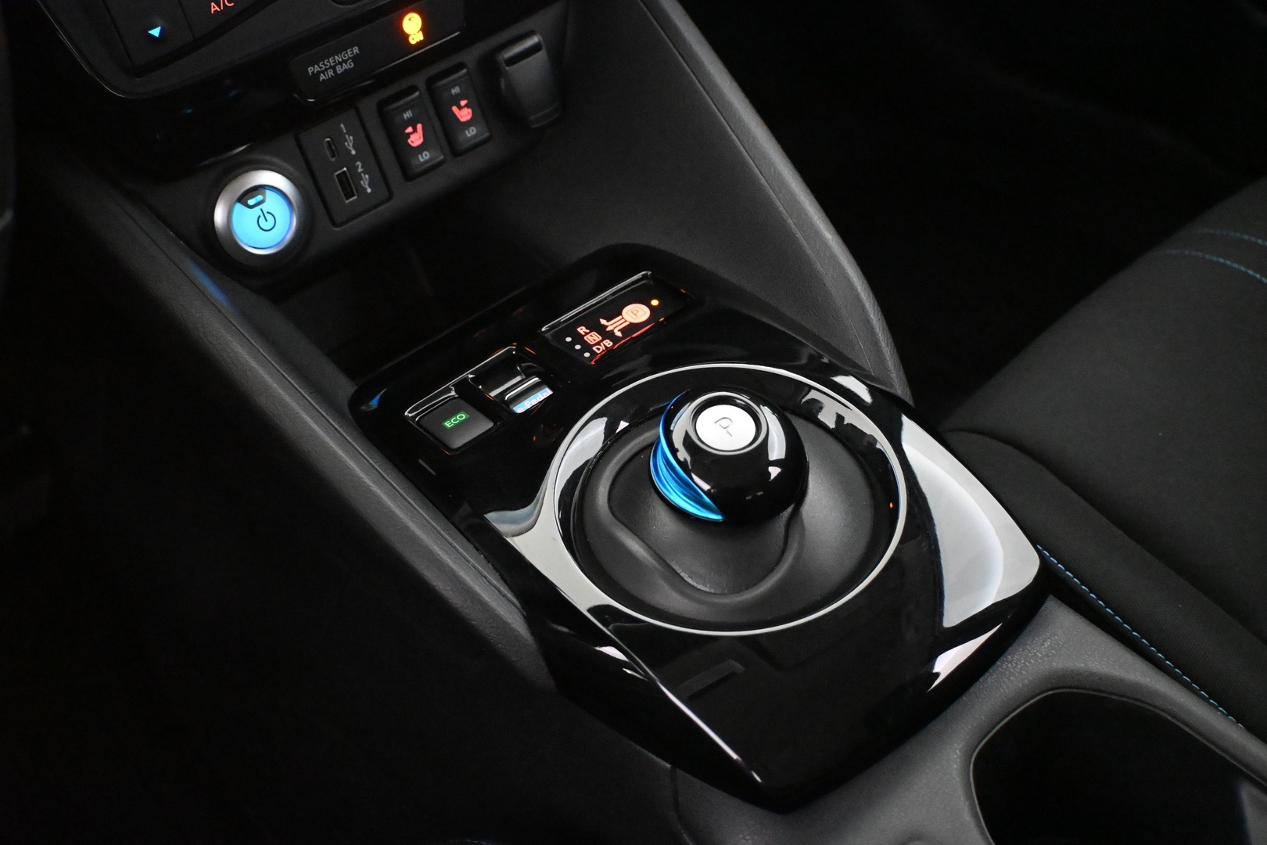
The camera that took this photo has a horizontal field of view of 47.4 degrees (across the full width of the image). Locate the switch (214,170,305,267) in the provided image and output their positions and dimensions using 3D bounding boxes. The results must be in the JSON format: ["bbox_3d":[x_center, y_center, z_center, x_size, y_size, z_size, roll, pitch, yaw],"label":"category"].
[{"bbox_3d":[-0.148,-0.081,0.571,0.037,0.037,0.012,-33,30,-24],"label":"switch"}]

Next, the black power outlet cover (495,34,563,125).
[{"bbox_3d":[-0.046,-0.148,0.623,0.023,0.037,0.016,-33,30,-24],"label":"black power outlet cover"}]

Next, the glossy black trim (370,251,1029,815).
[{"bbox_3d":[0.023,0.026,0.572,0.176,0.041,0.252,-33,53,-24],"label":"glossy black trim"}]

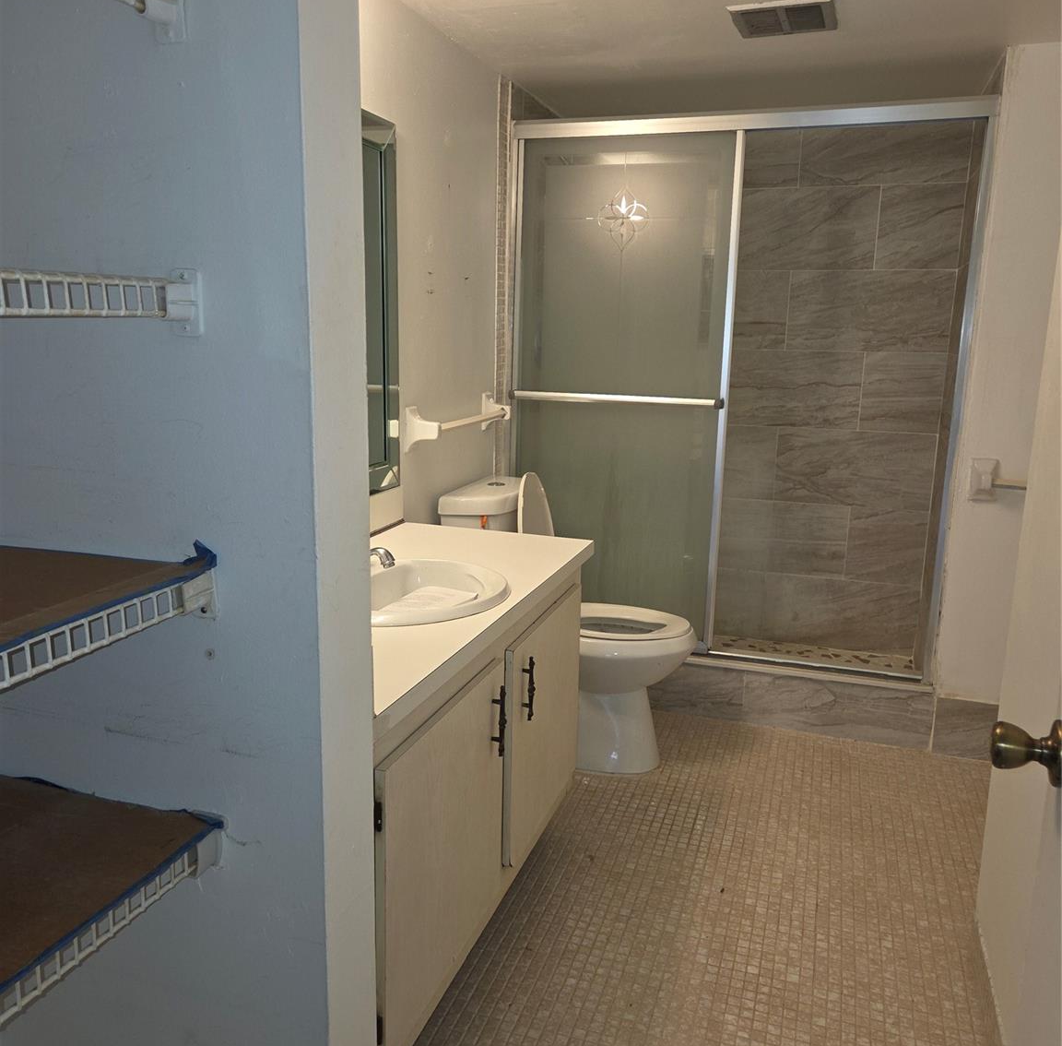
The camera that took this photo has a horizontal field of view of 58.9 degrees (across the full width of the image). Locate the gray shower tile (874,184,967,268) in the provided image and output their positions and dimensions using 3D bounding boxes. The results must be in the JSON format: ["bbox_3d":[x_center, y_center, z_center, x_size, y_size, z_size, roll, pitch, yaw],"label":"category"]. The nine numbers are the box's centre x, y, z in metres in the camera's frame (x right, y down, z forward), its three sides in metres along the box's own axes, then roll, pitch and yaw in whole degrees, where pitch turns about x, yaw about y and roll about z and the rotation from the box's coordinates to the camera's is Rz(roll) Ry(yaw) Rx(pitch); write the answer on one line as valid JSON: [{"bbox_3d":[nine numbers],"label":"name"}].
[{"bbox_3d":[1.464,-1.113,3.544,0.300,0.305,0.012,5,13,18],"label":"gray shower tile"}]

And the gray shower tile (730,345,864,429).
[{"bbox_3d":[1.018,-0.544,3.805,0.606,0.305,0.015,5,13,18],"label":"gray shower tile"}]

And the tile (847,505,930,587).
[{"bbox_3d":[1.436,0.099,3.801,0.301,0.303,0.012,5,13,18],"label":"tile"}]

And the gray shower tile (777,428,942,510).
[{"bbox_3d":[1.298,-0.217,3.777,0.598,0.305,0.015,5,13,18],"label":"gray shower tile"}]

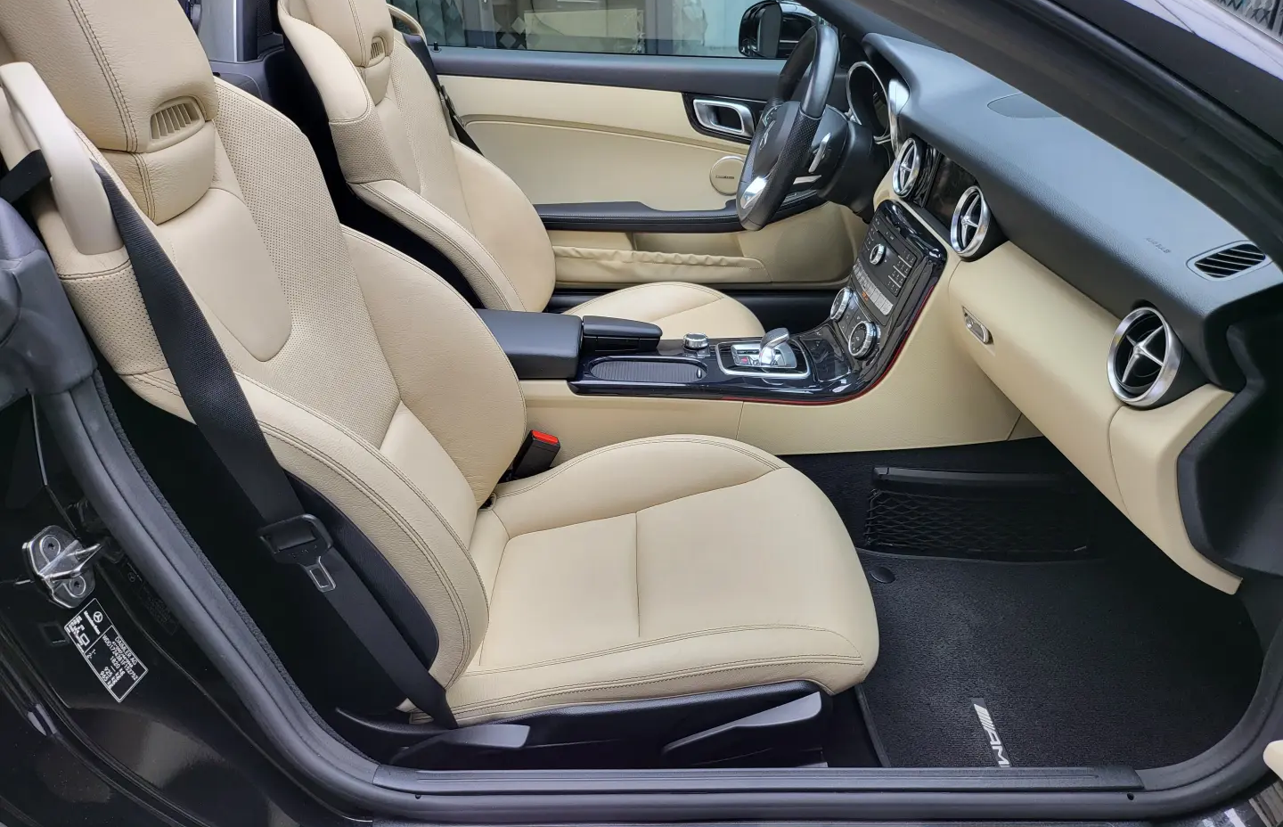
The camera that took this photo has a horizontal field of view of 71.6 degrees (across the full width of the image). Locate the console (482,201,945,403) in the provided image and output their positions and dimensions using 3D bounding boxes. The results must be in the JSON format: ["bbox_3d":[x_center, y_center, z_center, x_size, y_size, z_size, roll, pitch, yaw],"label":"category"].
[{"bbox_3d":[0.064,-0.178,1.322,0.675,0.250,0.255,0,28,0],"label":"console"}]

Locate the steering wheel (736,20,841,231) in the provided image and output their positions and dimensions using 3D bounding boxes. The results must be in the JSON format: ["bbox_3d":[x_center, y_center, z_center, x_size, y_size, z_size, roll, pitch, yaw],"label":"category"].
[{"bbox_3d":[0.269,-0.498,1.577,0.100,0.367,0.370,20,26,-10],"label":"steering wheel"}]

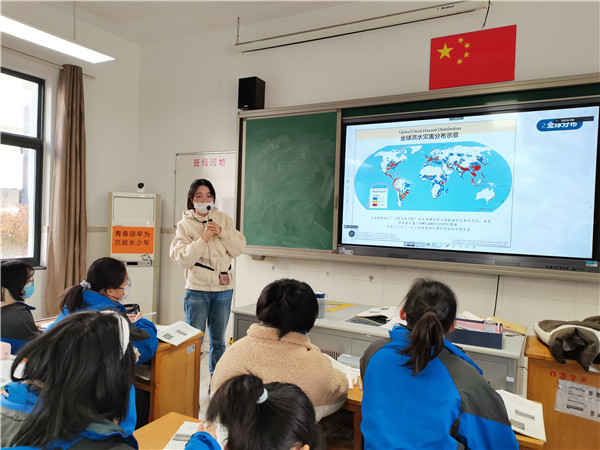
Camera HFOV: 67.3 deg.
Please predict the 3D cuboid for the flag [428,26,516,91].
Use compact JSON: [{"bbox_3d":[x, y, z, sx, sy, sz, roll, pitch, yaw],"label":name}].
[{"bbox_3d":[1.390,-1.348,3.658,0.651,0.430,0.012,2,1,29],"label":"flag"}]

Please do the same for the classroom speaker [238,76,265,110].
[{"bbox_3d":[-0.488,-1.313,4.565,0.207,0.295,0.170,2,1,29],"label":"classroom speaker"}]

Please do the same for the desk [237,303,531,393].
[{"bbox_3d":[0.465,0.980,2.813,1.650,0.805,0.679,2,1,29],"label":"desk"}]

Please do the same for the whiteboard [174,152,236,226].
[{"bbox_3d":[-1.010,-0.378,4.947,0.950,0.831,0.020,2,1,29],"label":"whiteboard"}]

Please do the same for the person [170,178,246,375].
[{"bbox_3d":[-0.722,0.490,3.506,0.560,1.689,0.380,2,1,-12],"label":"person"}]

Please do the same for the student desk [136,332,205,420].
[{"bbox_3d":[-1.151,0.952,2.586,1.200,0.750,0.400,2,1,29],"label":"student desk"}]

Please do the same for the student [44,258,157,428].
[{"bbox_3d":[-0.965,0.748,2.156,0.530,1.180,0.660,2,1,29],"label":"student"}]

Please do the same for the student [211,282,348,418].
[{"bbox_3d":[-0.078,0.783,1.673,0.520,1.180,0.600,2,1,29],"label":"student"}]

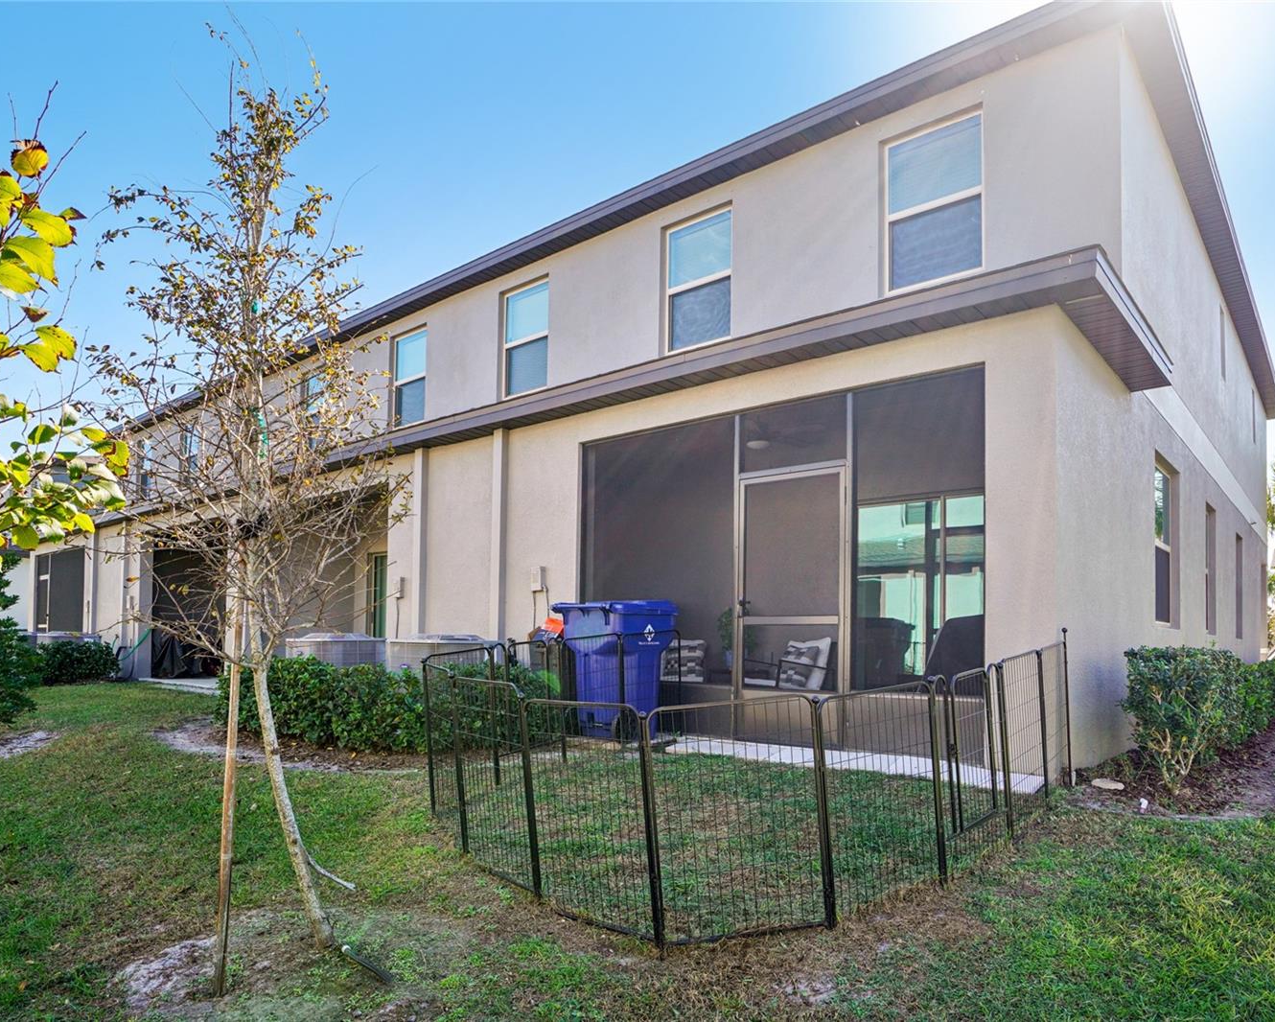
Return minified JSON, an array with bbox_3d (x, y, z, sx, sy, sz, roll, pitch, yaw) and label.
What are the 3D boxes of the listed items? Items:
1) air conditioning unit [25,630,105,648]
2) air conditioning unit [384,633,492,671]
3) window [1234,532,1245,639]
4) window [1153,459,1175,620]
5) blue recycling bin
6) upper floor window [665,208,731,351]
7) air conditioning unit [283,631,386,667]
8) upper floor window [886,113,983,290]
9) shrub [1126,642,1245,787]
[{"bbox_3d":[-10.501,2.665,14.100,0.850,0.850,0.850,-4,-6,40],"label":"air conditioning unit"},{"bbox_3d":[-1.993,1.671,7.750,0.820,0.870,0.820,-4,-6,40],"label":"air conditioning unit"},{"bbox_3d":[10.603,1.329,13.500,0.130,1.650,0.970,-4,-6,42],"label":"window"},{"bbox_3d":[5.542,0.352,8.050,0.130,1.620,1.080,-4,-6,42],"label":"window"},{"bbox_3d":[-0.199,1.371,6.700,0.680,1.100,0.820,-4,-6,40],"label":"blue recycling bin"},{"bbox_3d":[0.719,-2.706,9.020,0.920,1.500,0.120,-4,-6,40],"label":"upper floor window"},{"bbox_3d":[-3.387,1.824,8.650,0.820,0.870,0.820,-4,-6,40],"label":"air conditioning unit"},{"bbox_3d":[2.851,-2.948,7.370,0.910,1.500,0.120,-4,-6,40],"label":"upper floor window"},{"bbox_3d":[3.757,1.416,5.300,0.760,0.900,0.760,-4,-6,42],"label":"shrub"}]

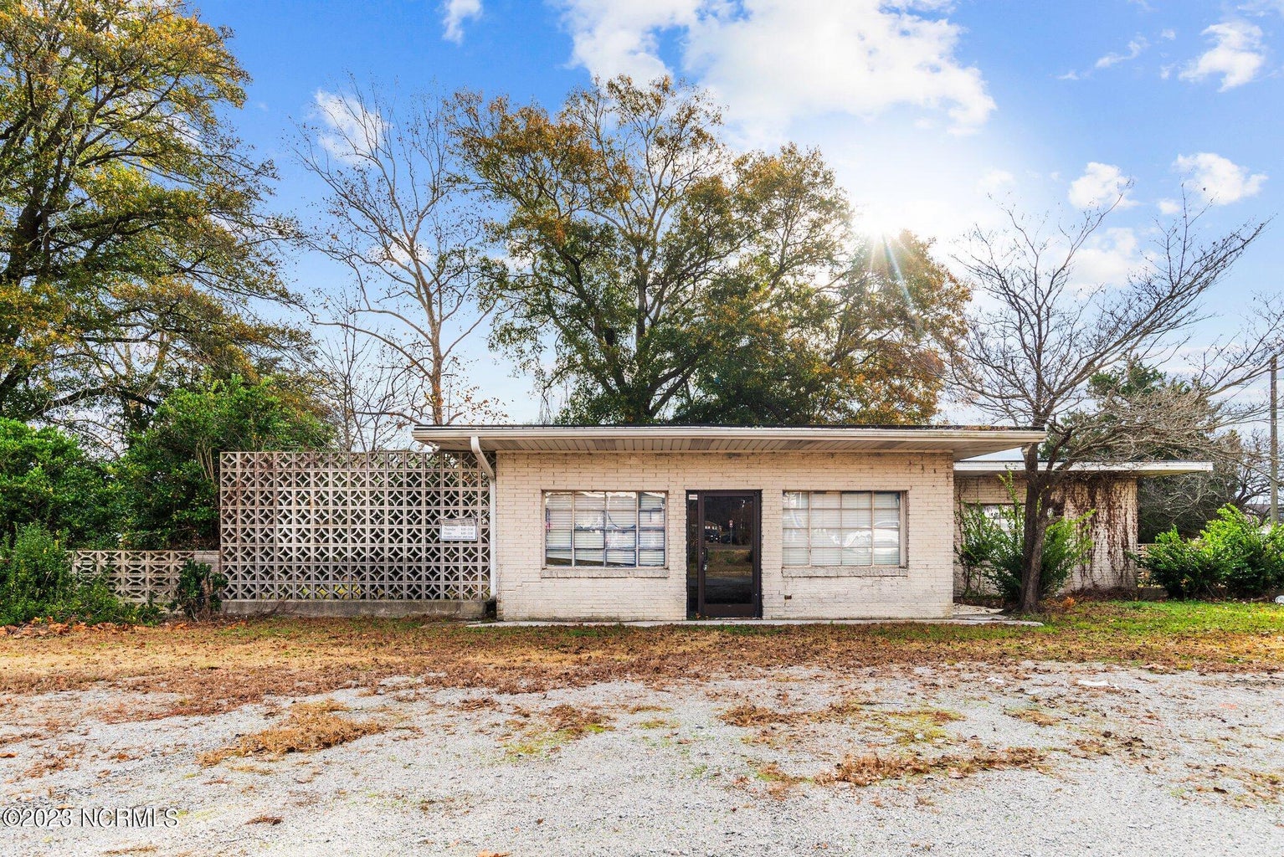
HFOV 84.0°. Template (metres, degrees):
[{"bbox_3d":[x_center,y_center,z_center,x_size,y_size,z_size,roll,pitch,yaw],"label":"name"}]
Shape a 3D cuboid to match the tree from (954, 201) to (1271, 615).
[{"bbox_3d":[8.300,-0.350,12.500,5.700,7.300,5.200,0,-4,0],"label":"tree"}]

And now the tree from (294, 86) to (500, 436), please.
[{"bbox_3d":[-8.200,-3.600,24.000,7.000,16.200,6.800,0,-4,0],"label":"tree"}]

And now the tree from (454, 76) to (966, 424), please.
[{"bbox_3d":[2.300,-4.000,25.000,17.300,16.800,14.500,0,-4,0],"label":"tree"}]

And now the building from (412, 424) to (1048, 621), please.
[{"bbox_3d":[1.250,1.700,14.200,9.000,3.150,8.000,0,-4,0],"label":"building"}]

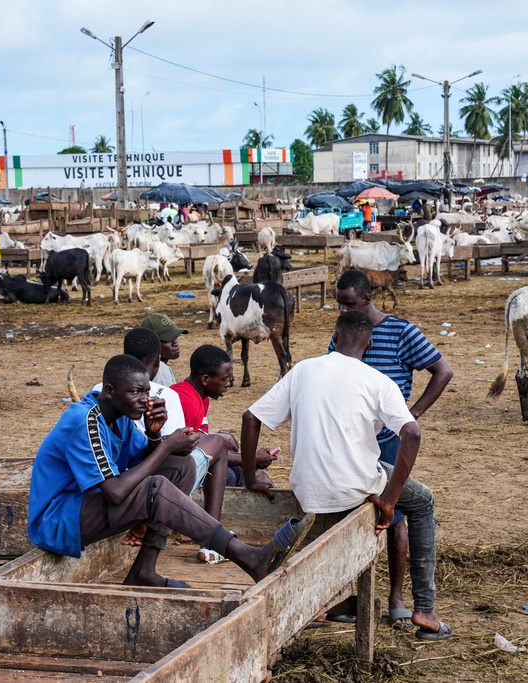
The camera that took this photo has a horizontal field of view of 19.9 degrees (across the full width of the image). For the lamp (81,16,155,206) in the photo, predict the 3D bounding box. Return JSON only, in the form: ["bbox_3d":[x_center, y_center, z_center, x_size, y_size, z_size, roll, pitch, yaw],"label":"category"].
[{"bbox_3d":[-6.076,-8.637,62.439,0.500,9.200,4.100,-6,8,-42],"label":"lamp"}]

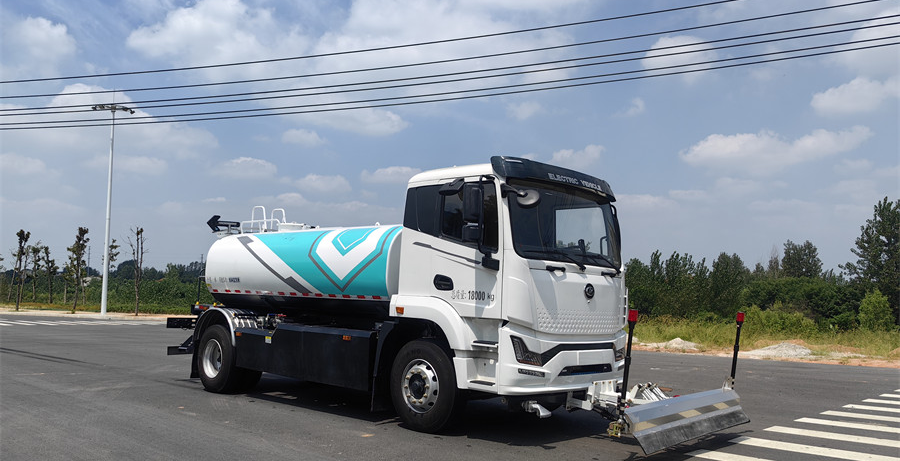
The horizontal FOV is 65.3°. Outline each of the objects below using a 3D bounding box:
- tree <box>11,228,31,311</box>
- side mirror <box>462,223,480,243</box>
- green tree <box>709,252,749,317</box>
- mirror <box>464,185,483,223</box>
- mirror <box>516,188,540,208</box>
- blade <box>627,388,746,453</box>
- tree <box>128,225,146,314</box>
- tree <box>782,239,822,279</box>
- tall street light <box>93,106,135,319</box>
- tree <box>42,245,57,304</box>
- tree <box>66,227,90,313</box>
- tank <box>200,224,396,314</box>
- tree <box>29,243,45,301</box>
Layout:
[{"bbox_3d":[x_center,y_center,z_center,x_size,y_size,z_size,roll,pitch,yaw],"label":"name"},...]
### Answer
[{"bbox_3d":[-28.110,2.600,46.000,1.150,5.340,1.150,0,-5,0],"label":"tree"},{"bbox_3d":[0.214,0.033,6.995,0.200,0.175,0.110,4,-7,-37],"label":"side mirror"},{"bbox_3d":[19.110,3.760,48.000,2.800,4.650,2.800,0,-5,0],"label":"green tree"},{"bbox_3d":[0.228,-0.272,7.012,0.200,0.385,0.110,4,-7,-37],"label":"mirror"},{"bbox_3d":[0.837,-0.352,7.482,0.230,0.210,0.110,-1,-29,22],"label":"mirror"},{"bbox_3d":[2.445,1.895,7.135,0.340,0.380,2.520,-4,-7,42],"label":"blade"},{"bbox_3d":[-19.604,2.581,44.236,1.000,5.500,1.000,2,-5,-24],"label":"tree"},{"bbox_3d":[37.140,4.635,73.686,4.000,7.400,4.000,-2,-5,27],"label":"tree"},{"bbox_3d":[-22.605,-1.449,46.596,2.600,14.000,1.900,3,-5,-26],"label":"tall street light"},{"bbox_3d":[-37.560,4.210,66.000,1.450,5.500,1.450,0,-5,0],"label":"tree"},{"bbox_3d":[-23.880,2.560,45.000,1.600,5.510,1.600,0,-5,0],"label":"tree"},{"bbox_3d":[-1.669,0.678,10.969,4.600,1.400,2.200,-2,-6,42],"label":"tank"},{"bbox_3d":[-35.372,3.638,60.214,1.250,5.050,1.250,3,-6,-30],"label":"tree"}]

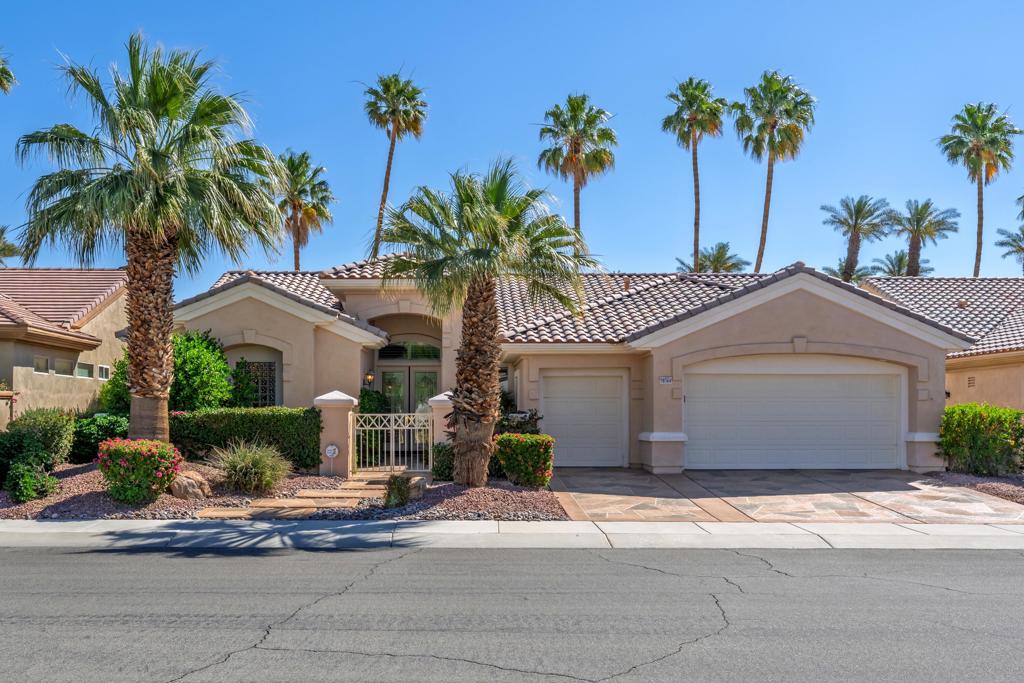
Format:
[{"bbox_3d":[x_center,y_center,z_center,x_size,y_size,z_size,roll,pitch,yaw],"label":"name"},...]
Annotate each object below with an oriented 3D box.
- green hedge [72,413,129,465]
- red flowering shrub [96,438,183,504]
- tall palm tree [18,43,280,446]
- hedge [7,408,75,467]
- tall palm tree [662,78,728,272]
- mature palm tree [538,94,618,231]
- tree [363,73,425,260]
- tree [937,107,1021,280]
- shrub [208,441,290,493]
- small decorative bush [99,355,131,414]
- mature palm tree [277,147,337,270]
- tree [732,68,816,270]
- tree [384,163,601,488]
[{"bbox_3d":[-8.830,2.110,14.800,1.500,1.060,1.300,0,0,0],"label":"green hedge"},{"bbox_3d":[-6.470,2.260,11.850,1.480,1.140,1.400,0,0,0],"label":"red flowering shrub"},{"bbox_3d":[-7.280,-1.950,13.700,5.200,8.430,5.100,0,0,0],"label":"tall palm tree"},{"bbox_3d":[-9.650,1.990,14.000,1.400,1.220,1.300,0,0,0],"label":"hedge"},{"bbox_3d":[11.290,-6.540,42.000,4.000,19.280,4.000,0,0,0],"label":"tall palm tree"},{"bbox_3d":[3.560,-5.050,36.500,4.100,16.310,4.100,0,0,0],"label":"mature palm tree"},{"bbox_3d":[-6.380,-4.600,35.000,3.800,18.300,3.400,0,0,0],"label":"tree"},{"bbox_3d":[23.280,-3.750,34.000,3.900,16.300,3.800,0,0,0],"label":"tree"},{"bbox_3d":[-4.730,2.290,12.400,1.450,0.980,1.350,0,0,0],"label":"shrub"},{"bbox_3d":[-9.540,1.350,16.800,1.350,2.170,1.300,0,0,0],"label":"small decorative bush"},{"bbox_3d":[-12.070,-3.840,38.500,4.000,13.870,4.000,0,0,0],"label":"mature palm tree"},{"bbox_3d":[12.640,-4.400,33.000,4.000,17.400,3.900,0,0,0],"label":"tree"},{"bbox_3d":[-0.450,-0.370,13.200,4.150,6.350,4.000,0,0,0],"label":"tree"}]

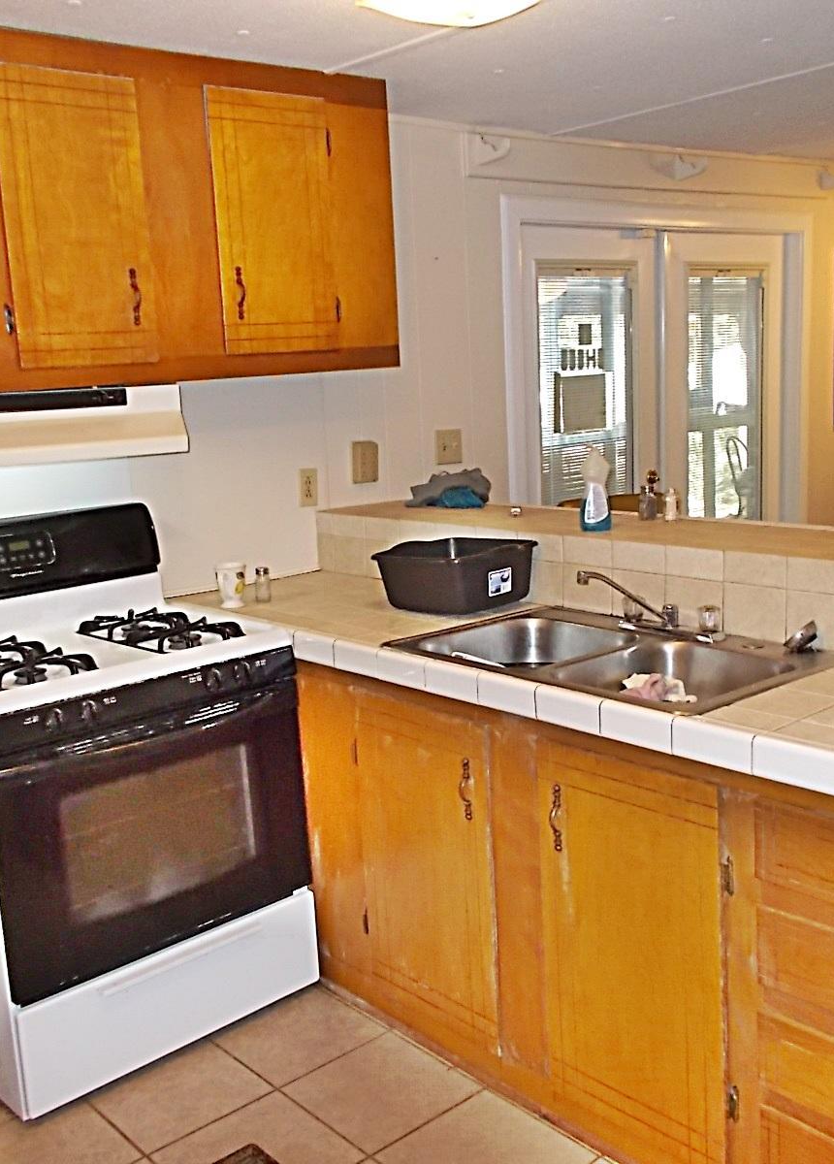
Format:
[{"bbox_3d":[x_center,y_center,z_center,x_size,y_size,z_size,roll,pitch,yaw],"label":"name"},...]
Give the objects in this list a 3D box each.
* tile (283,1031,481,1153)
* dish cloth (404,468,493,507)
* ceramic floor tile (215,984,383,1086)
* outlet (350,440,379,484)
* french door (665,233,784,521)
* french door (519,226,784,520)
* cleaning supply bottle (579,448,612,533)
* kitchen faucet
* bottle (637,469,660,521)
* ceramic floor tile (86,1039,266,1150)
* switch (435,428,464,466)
[{"bbox_3d":[-0.075,1.087,2.492,0.306,0.010,0.306,-12,13,-39],"label":"tile"},{"bbox_3d":[0.103,-0.295,3.607,0.255,0.110,0.130,3,12,29],"label":"dish cloth"},{"bbox_3d":[-0.280,1.056,2.729,0.306,0.010,0.306,-12,13,-39],"label":"ceramic floor tile"},{"bbox_3d":[-0.158,-0.371,3.636,0.075,0.124,0.038,-12,13,-39],"label":"outlet"},{"bbox_3d":[1.368,-0.508,5.202,0.910,2.020,0.050,-12,14,-40],"label":"french door"},{"bbox_3d":[1.022,-0.433,4.900,1.840,2.020,0.060,-12,14,-40],"label":"french door"},{"bbox_3d":[0.444,-0.231,2.912,0.083,0.204,0.060,-1,11,9],"label":"cleaning supply bottle"},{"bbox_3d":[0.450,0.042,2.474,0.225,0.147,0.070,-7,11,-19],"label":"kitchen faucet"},{"bbox_3d":[0.604,-0.230,3.071,0.050,0.126,0.045,-1,11,11],"label":"bottle"},{"bbox_3d":[-0.519,1.106,2.535,0.306,0.010,0.306,-12,13,-39],"label":"ceramic floor tile"},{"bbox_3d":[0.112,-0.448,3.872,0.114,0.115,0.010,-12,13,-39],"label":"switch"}]

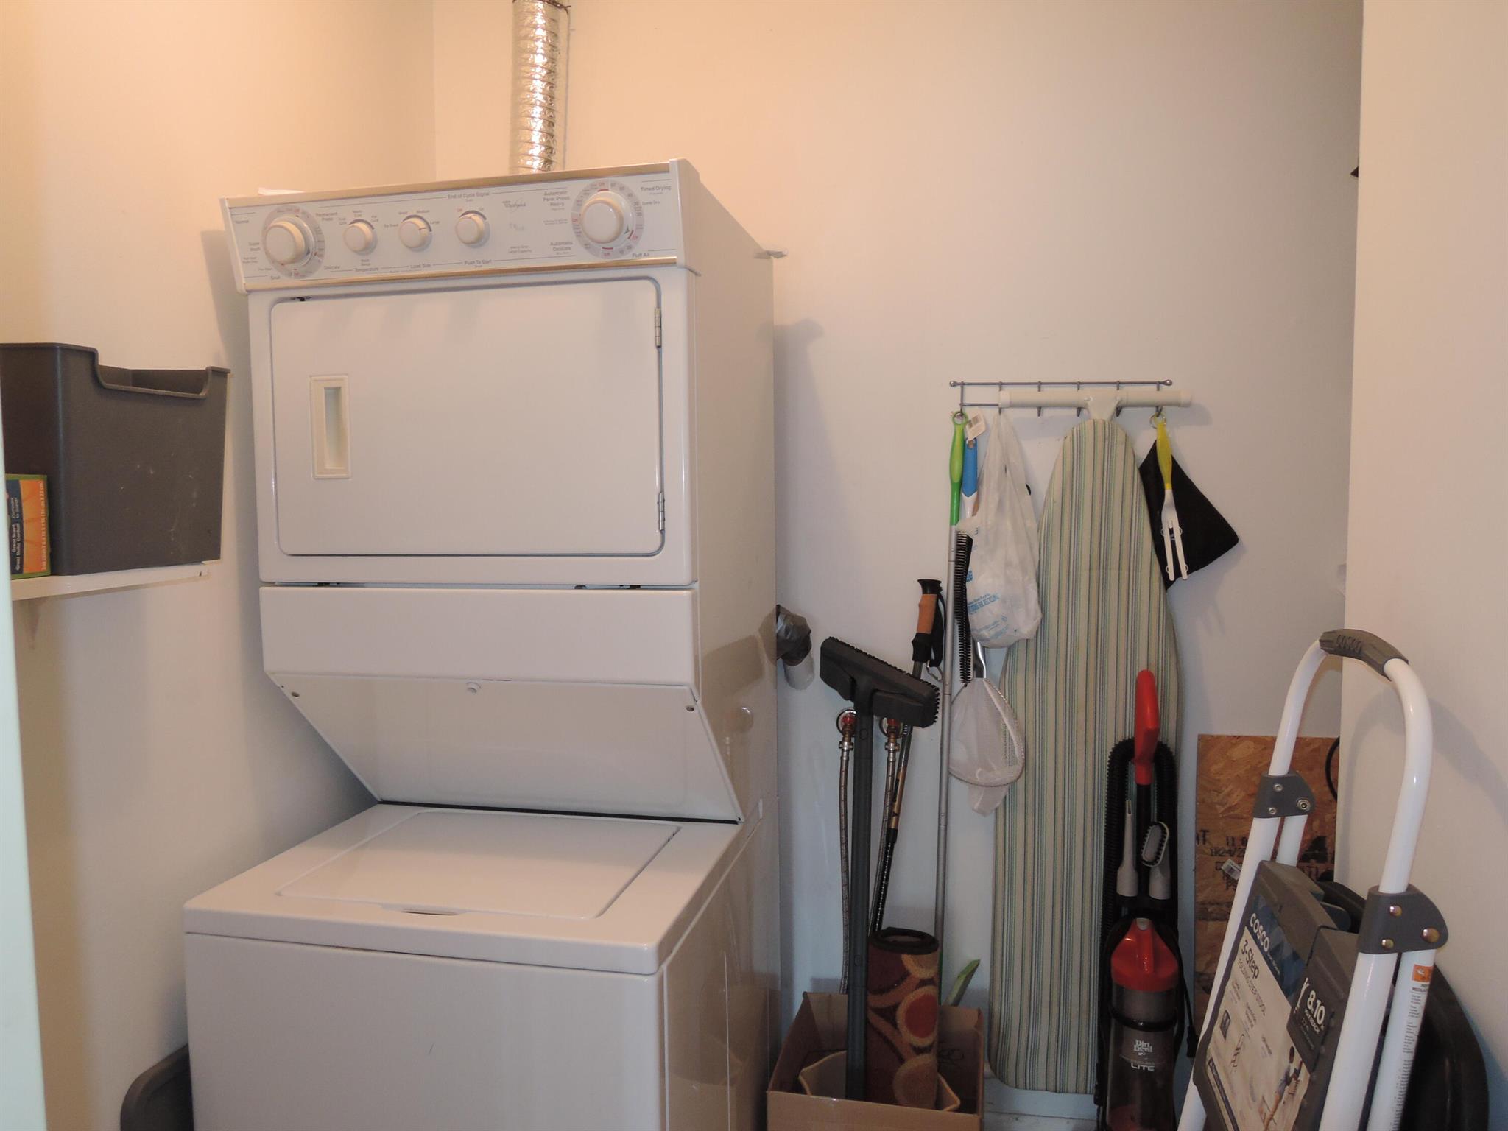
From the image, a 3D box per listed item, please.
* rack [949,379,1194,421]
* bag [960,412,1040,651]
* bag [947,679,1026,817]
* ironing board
[{"bbox_3d":[0.631,-0.337,2.124,0.461,0.083,0.055,0,4,7],"label":"rack"},{"bbox_3d":[0.495,-0.068,2.111,0.163,0.476,0.110,0,4,7],"label":"bag"},{"bbox_3d":[0.475,0.367,2.135,0.156,0.288,0.080,0,4,7],"label":"bag"},{"bbox_3d":[0.672,0.398,2.147,0.369,1.385,0.070,0,4,7],"label":"ironing board"}]

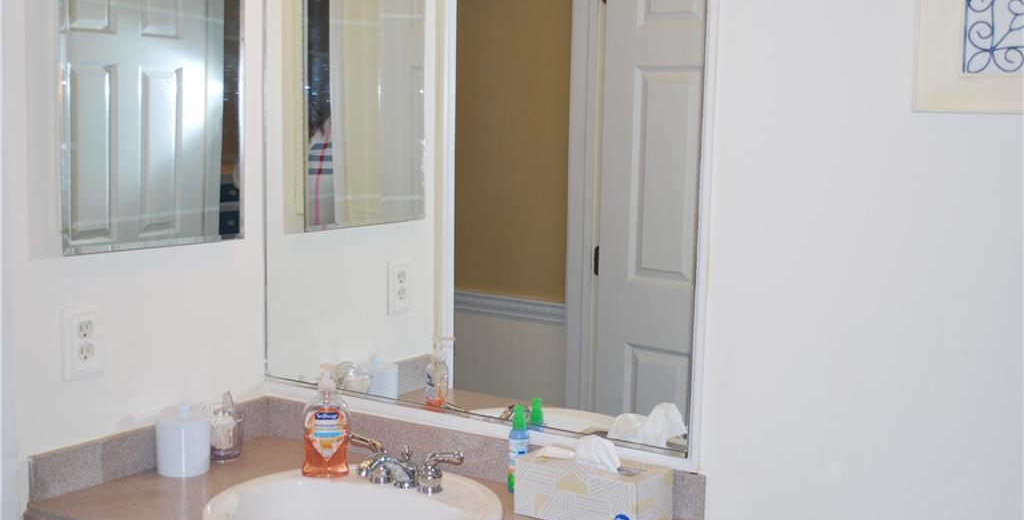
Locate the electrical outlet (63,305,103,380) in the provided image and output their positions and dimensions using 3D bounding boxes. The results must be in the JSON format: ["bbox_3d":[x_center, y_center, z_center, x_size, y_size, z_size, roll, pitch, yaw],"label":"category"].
[{"bbox_3d":[-0.722,0.139,2.014,0.009,0.122,0.079,5,7,32],"label":"electrical outlet"}]

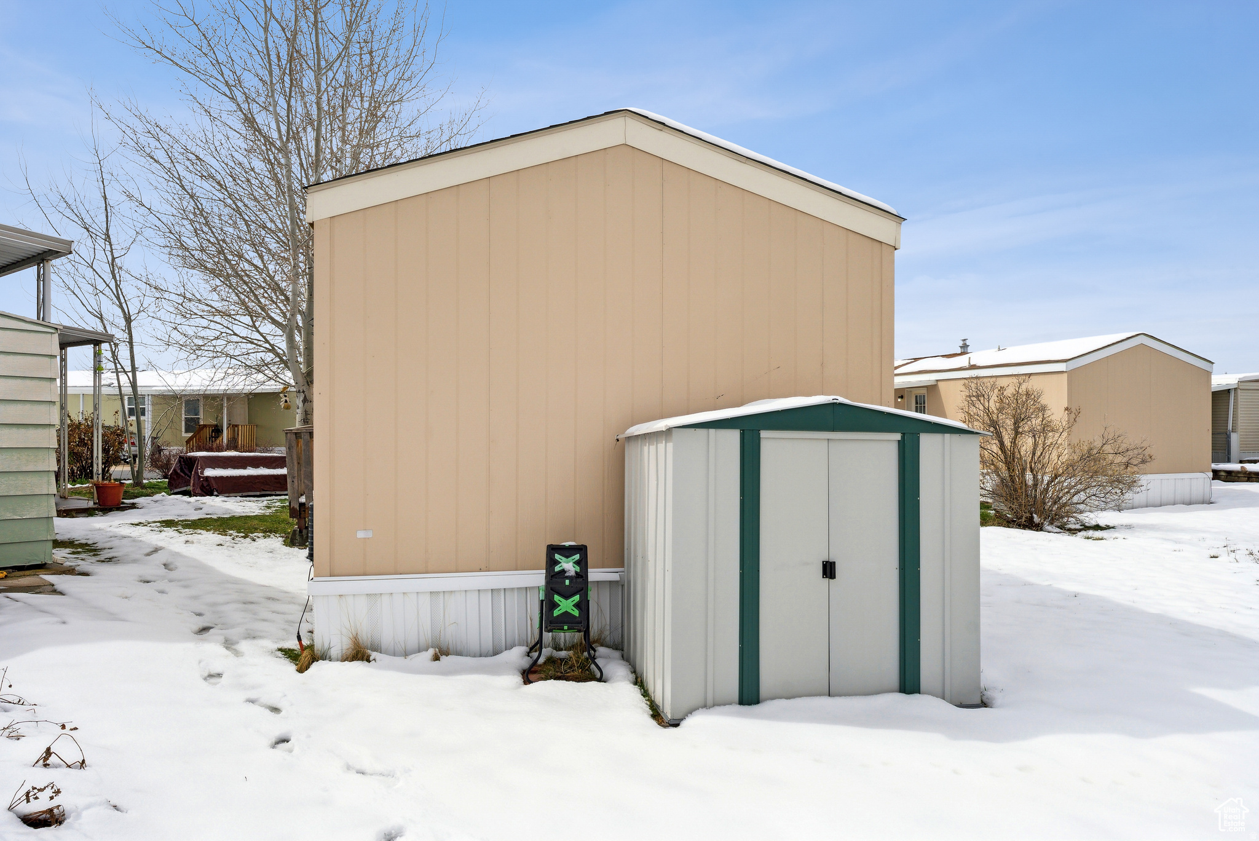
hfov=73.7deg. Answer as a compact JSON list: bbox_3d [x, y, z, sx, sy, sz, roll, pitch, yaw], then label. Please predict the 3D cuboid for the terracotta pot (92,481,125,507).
[{"bbox_3d":[-7.428,1.054,12.000,0.390,0.330,0.390,0,-1,-32],"label":"terracotta pot"}]

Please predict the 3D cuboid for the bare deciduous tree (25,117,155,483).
[{"bbox_3d":[-11.304,-2.419,17.500,2.450,7.600,2.400,0,-1,-33],"label":"bare deciduous tree"}]

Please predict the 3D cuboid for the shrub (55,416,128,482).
[{"bbox_3d":[-12.013,0.635,18.700,1.500,1.480,1.400,0,-1,-33],"label":"shrub"}]

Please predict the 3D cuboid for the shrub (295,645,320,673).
[{"bbox_3d":[-2.030,1.505,5.300,0.150,0.175,0.150,0,-1,-21],"label":"shrub"}]

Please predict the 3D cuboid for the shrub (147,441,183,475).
[{"bbox_3d":[-11.898,0.970,21.500,0.850,0.870,0.820,0,-1,-29],"label":"shrub"}]

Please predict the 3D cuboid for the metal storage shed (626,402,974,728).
[{"bbox_3d":[0.936,0.750,5.108,1.818,1.668,1.434,1,-3,-10],"label":"metal storage shed"}]

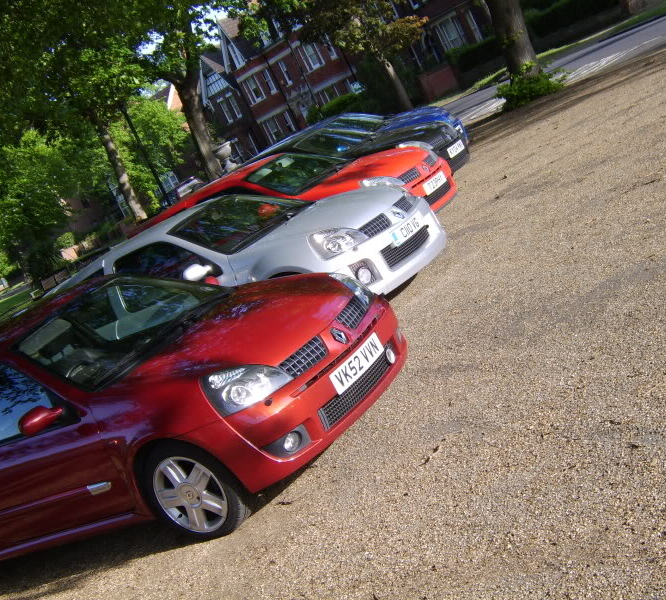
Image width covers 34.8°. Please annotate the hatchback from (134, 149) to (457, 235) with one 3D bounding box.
[{"bbox_3d":[-0.549,-0.871,11.669,3.820,1.420,1.680,-20,13,34],"label":"hatchback"}]

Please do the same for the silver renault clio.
[{"bbox_3d":[-0.950,-0.188,9.304,3.820,1.380,1.820,-20,13,34],"label":"silver renault clio"}]

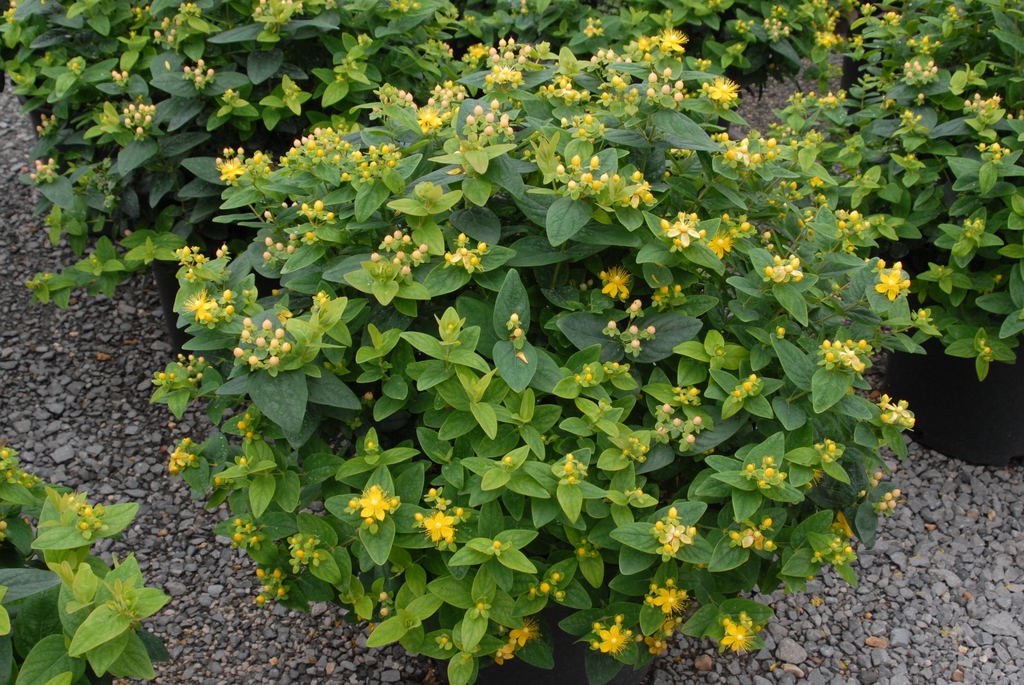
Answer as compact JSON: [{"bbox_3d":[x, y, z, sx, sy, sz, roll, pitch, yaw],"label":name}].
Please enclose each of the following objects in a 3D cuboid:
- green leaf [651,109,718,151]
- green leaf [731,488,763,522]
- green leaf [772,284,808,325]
[{"bbox_3d":[0.169,-0.205,1.160,0.072,0.013,0.034,33,79,16],"label":"green leaf"},{"bbox_3d":[0.233,0.163,1.200,0.031,0.010,0.044,17,51,13],"label":"green leaf"},{"bbox_3d":[0.303,-0.042,1.300,0.028,0.013,0.055,-34,78,1],"label":"green leaf"}]

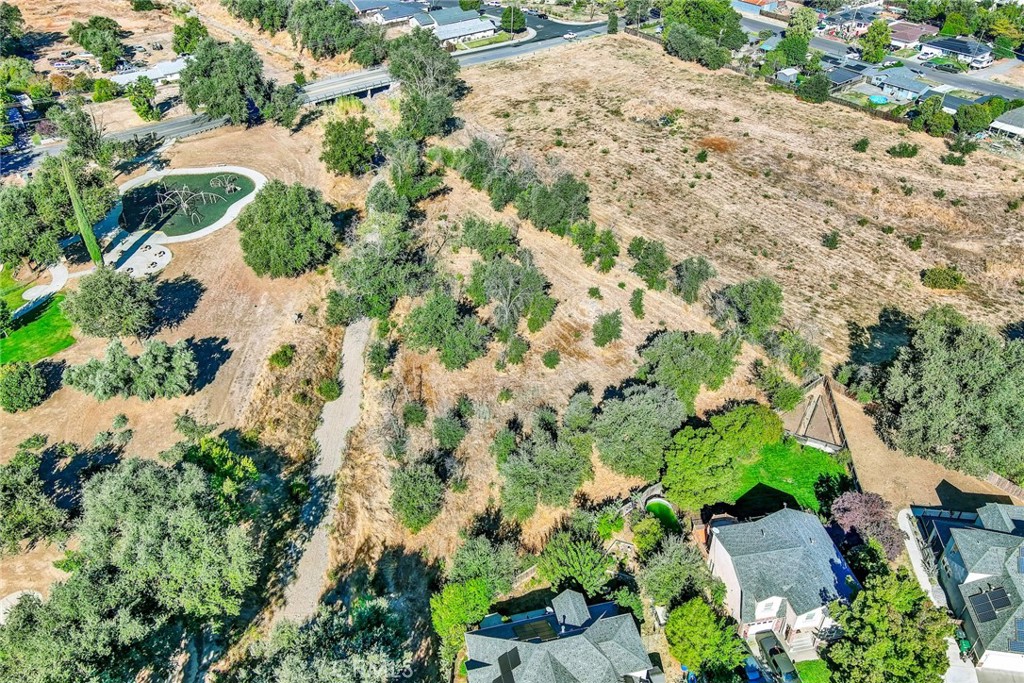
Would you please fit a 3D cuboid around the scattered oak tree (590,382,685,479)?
[{"bbox_3d":[16.810,12.440,110.280,12.100,10.000,13.500,0,38,0],"label":"scattered oak tree"}]

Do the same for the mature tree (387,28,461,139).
[{"bbox_3d":[-21.280,-62.060,199.350,16.500,24.000,16.000,0,36,0],"label":"mature tree"}]

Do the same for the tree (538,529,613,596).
[{"bbox_3d":[7.370,25.850,96.080,8.700,6.000,8.500,0,38,0],"label":"tree"}]

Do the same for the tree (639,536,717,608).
[{"bbox_3d":[18.590,26.490,93.330,8.400,6.800,8.000,0,36,0],"label":"tree"}]

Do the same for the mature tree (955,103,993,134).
[{"bbox_3d":[110.360,-53.030,197.570,7.800,7.600,8.400,0,38,0],"label":"mature tree"}]

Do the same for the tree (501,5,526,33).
[{"bbox_3d":[0.490,-105.970,272.390,8.400,8.300,8.400,0,36,0],"label":"tree"}]

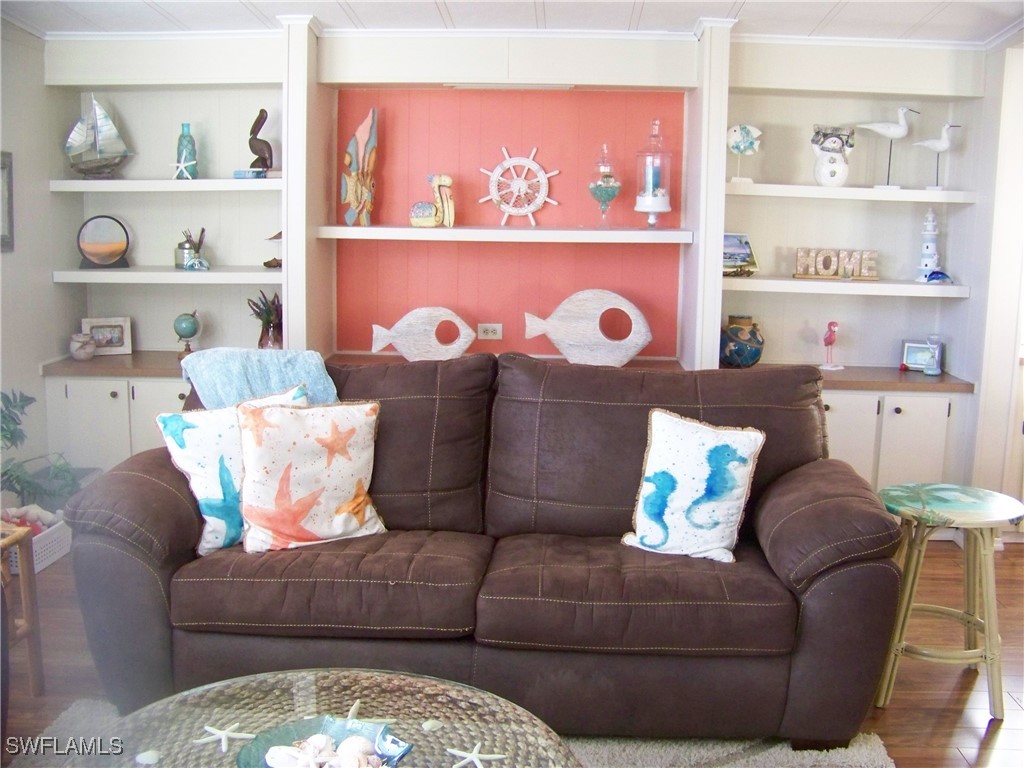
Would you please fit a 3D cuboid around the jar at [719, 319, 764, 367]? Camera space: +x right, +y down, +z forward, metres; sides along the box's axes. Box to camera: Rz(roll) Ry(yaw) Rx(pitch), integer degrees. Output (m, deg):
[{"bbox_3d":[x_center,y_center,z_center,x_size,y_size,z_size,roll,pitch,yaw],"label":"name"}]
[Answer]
[{"bbox_3d":[1.040,-0.189,4.848,0.210,0.230,0.210,1,9,1],"label":"jar"}]

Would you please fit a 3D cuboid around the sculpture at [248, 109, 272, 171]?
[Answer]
[{"bbox_3d":[-1.098,-1.069,4.648,0.102,0.268,0.080,0,10,-9],"label":"sculpture"}]

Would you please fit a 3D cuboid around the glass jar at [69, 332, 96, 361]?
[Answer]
[{"bbox_3d":[-1.954,-0.168,4.857,0.118,0.107,0.118,1,9,0],"label":"glass jar"}]

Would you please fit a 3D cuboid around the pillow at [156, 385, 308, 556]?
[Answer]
[{"bbox_3d":[-0.776,0.252,3.100,0.420,0.420,0.140,-14,-10,-15],"label":"pillow"}]

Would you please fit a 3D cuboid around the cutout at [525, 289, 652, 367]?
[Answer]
[{"bbox_3d":[0.344,-0.250,4.757,0.568,0.342,0.040,3,10,9],"label":"cutout"}]

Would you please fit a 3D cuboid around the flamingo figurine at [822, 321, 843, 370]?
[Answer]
[{"bbox_3d":[1.442,-0.173,4.791,0.100,0.222,0.090,9,13,41],"label":"flamingo figurine"}]

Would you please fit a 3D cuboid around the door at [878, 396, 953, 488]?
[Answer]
[{"bbox_3d":[1.715,0.300,4.575,0.283,0.505,0.022,1,9,2],"label":"door"}]

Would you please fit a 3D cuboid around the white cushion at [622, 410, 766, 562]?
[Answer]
[{"bbox_3d":[0.524,0.293,3.040,0.375,0.405,0.140,7,-11,28],"label":"white cushion"}]

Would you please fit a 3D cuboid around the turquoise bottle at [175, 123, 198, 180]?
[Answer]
[{"bbox_3d":[-1.440,-1.034,4.730,0.092,0.255,0.092,1,9,1],"label":"turquoise bottle"}]

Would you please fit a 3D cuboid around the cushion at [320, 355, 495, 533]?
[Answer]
[{"bbox_3d":[-0.520,0.180,3.404,0.960,0.540,0.240,1,-5,4],"label":"cushion"}]

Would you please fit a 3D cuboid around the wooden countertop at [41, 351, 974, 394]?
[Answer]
[{"bbox_3d":[-0.035,-0.058,4.809,4.019,0.043,0.497,1,9,2],"label":"wooden countertop"}]

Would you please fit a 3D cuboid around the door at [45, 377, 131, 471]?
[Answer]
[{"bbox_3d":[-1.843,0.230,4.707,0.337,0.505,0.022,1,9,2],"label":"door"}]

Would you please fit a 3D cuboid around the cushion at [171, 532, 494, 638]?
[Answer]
[{"bbox_3d":[-0.492,0.543,3.162,0.842,0.195,0.570,2,10,4],"label":"cushion"}]

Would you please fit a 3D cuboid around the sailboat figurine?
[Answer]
[{"bbox_3d":[-1.807,-1.084,4.664,0.300,0.375,0.100,4,10,16],"label":"sailboat figurine"}]

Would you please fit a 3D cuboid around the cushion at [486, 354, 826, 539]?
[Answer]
[{"bbox_3d":[0.452,0.205,3.330,0.980,0.540,0.240,1,-5,4],"label":"cushion"}]

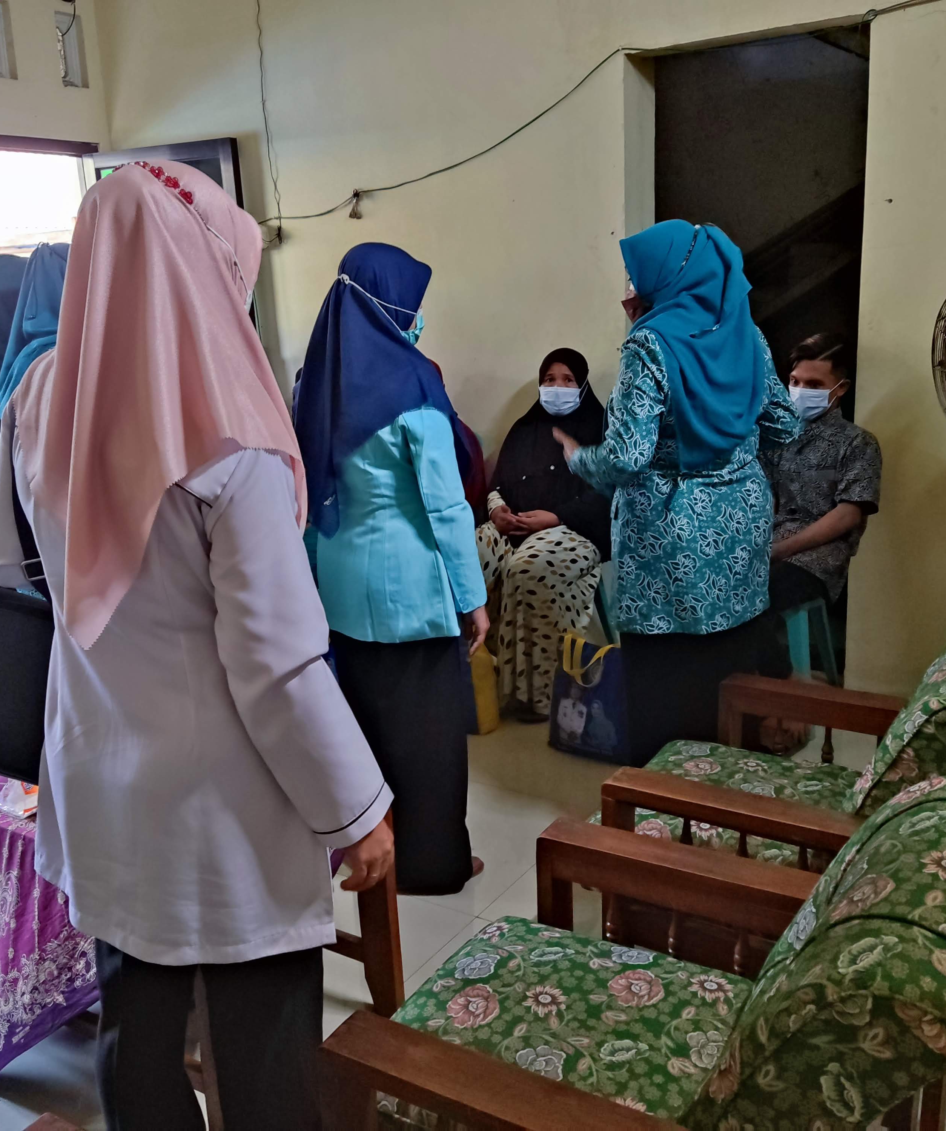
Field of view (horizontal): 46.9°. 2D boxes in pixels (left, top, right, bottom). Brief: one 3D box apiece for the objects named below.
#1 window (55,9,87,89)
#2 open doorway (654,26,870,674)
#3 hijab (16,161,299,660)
[{"bbox_3d":[-1.864,-2.357,5.000,0.100,0.310,0.137,7,17,33],"label":"window"},{"bbox_3d":[0.945,-0.669,3.823,0.820,2.140,0.170,7,17,33],"label":"open doorway"},{"bbox_3d":[-0.400,-0.203,1.347,0.380,0.570,0.350,7,17,34],"label":"hijab"}]

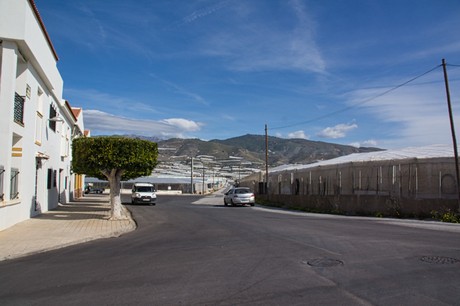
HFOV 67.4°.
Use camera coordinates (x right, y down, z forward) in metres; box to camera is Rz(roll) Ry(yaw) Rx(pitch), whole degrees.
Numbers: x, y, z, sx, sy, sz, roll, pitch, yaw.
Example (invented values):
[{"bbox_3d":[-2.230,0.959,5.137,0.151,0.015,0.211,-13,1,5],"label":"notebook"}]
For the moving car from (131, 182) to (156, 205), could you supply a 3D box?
[{"bbox_3d":[-7.850,3.646,30.997,1.830,1.840,4.400,2,-5,-18],"label":"moving car"}]

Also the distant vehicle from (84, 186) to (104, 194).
[{"bbox_3d":[-24.100,6.432,60.164,3.900,1.600,1.750,0,-5,2],"label":"distant vehicle"}]

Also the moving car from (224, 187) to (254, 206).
[{"bbox_3d":[0.740,3.612,28.590,1.760,1.470,4.350,1,-5,-10],"label":"moving car"}]

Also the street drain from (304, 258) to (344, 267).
[{"bbox_3d":[2.116,2.450,7.637,0.780,0.030,0.780,0,-5,0],"label":"street drain"}]

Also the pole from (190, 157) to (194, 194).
[{"bbox_3d":[-6.450,3.860,58.391,0.260,6.400,0.260,0,-5,0],"label":"pole"}]

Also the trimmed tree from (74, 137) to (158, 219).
[{"bbox_3d":[-5.550,1.290,16.752,3.800,3.700,3.800,2,-6,-18],"label":"trimmed tree"}]

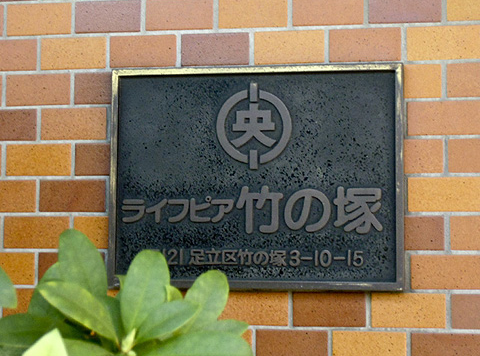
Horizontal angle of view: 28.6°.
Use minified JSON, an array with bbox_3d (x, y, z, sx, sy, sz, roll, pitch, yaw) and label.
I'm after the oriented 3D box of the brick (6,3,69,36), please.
[{"bbox_3d":[-0.284,-0.225,1.349,0.096,0.044,0.025,-1,-3,9],"label":"brick"}]

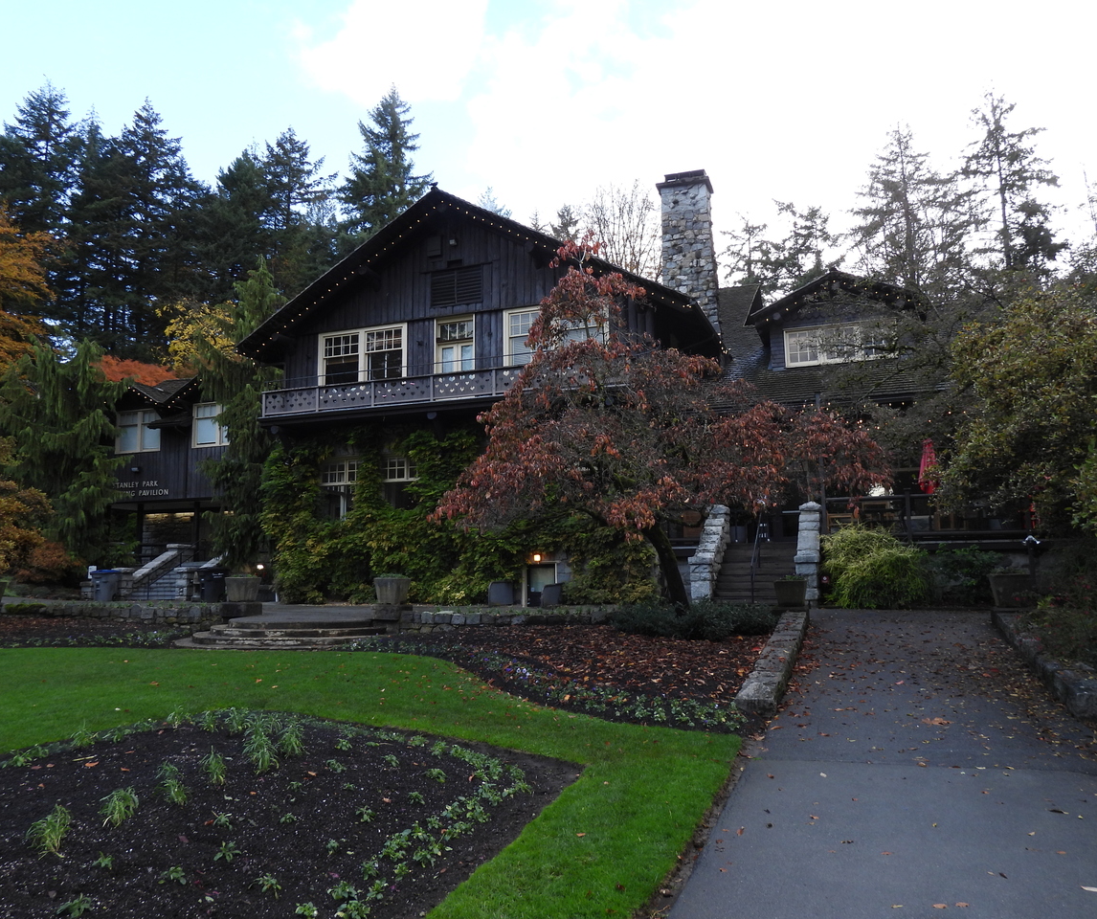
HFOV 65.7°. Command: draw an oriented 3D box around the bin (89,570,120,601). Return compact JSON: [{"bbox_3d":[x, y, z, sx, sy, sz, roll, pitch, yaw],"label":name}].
[{"bbox_3d":[-14.515,4.114,27.856,0.600,1.060,0.740,-2,-7,13],"label":"bin"}]

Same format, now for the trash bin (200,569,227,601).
[{"bbox_3d":[-10.397,3.915,26.457,0.600,1.080,0.760,-2,-7,13],"label":"trash bin"}]

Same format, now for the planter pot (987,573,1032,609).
[{"bbox_3d":[8.912,2.542,16.439,0.740,0.650,0.740,-3,-7,21],"label":"planter pot"}]

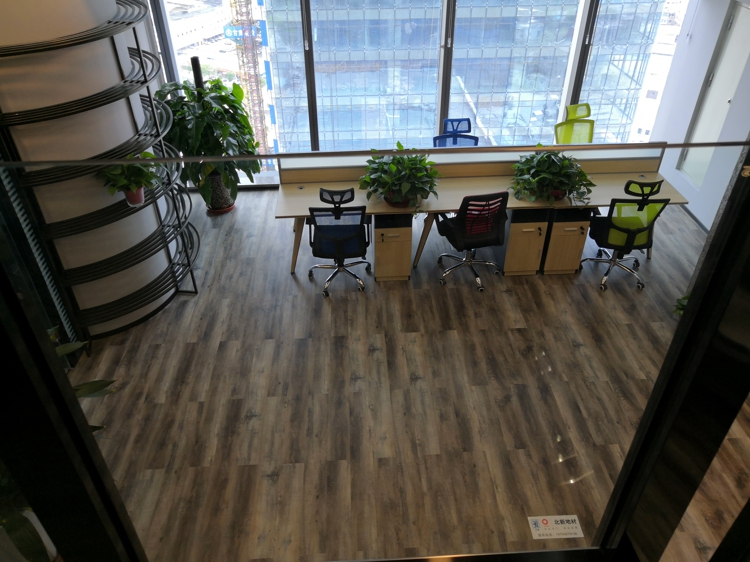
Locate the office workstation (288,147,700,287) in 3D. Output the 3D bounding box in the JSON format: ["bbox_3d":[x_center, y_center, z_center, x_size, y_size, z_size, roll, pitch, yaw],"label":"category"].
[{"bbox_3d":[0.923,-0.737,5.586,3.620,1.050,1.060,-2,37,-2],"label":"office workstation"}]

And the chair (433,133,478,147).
[{"bbox_3d":[0.827,-1.022,5.928,0.620,1.090,0.620,-2,37,-2],"label":"chair"}]

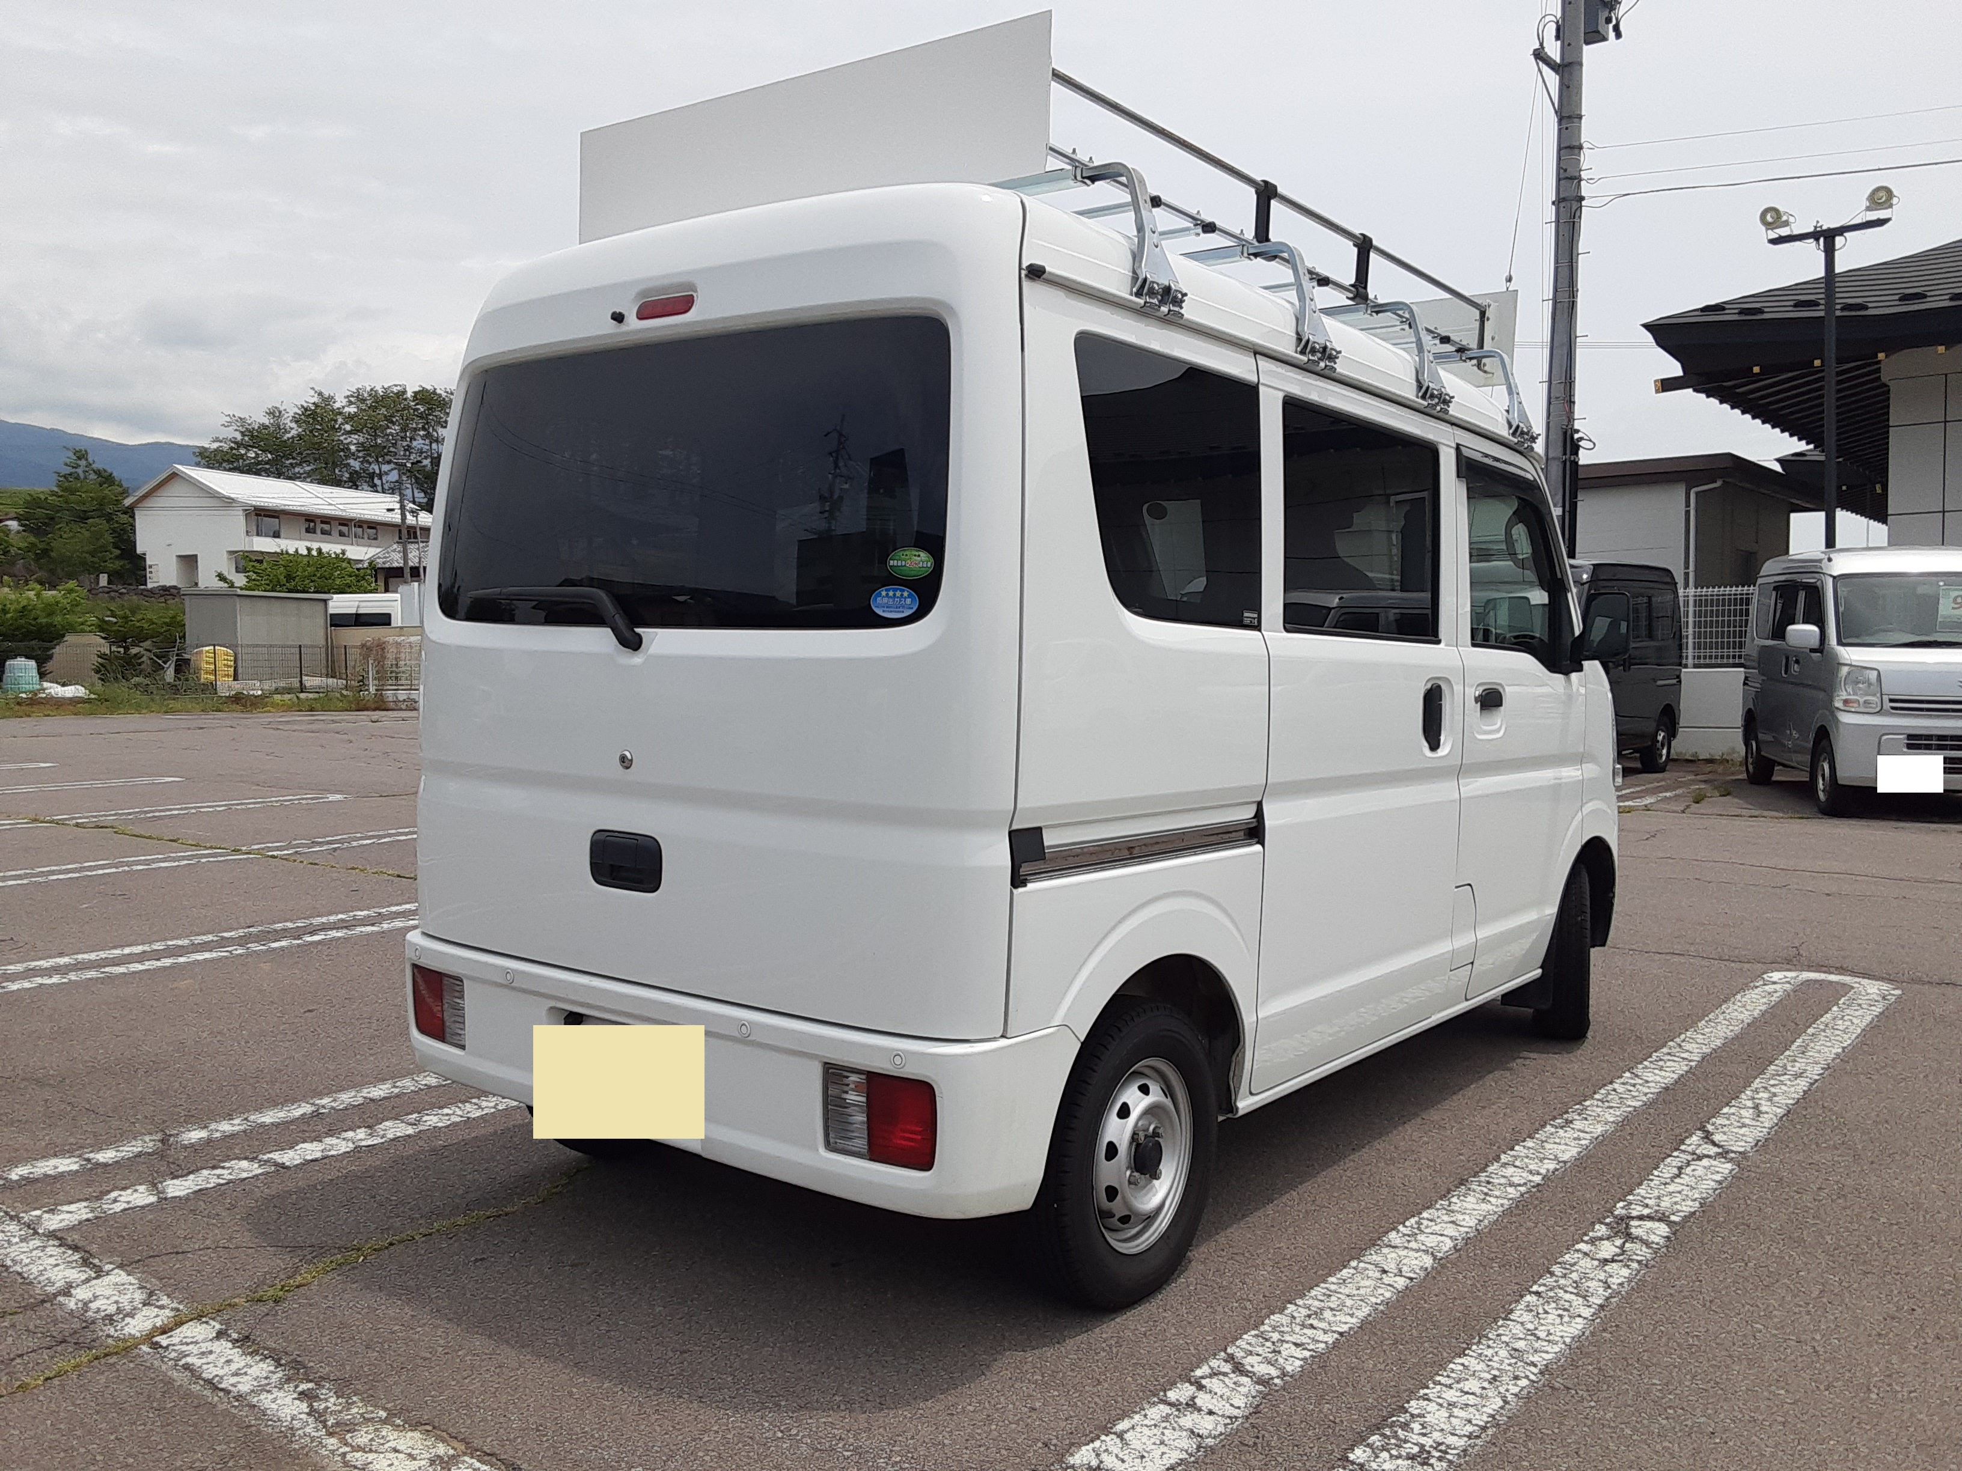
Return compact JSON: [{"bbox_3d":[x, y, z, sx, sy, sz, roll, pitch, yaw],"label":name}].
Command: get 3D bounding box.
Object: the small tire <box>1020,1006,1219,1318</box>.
[{"bbox_3d":[0.224,0.698,2.606,0.150,0.537,0.537,3,4,37],"label":"small tire"}]

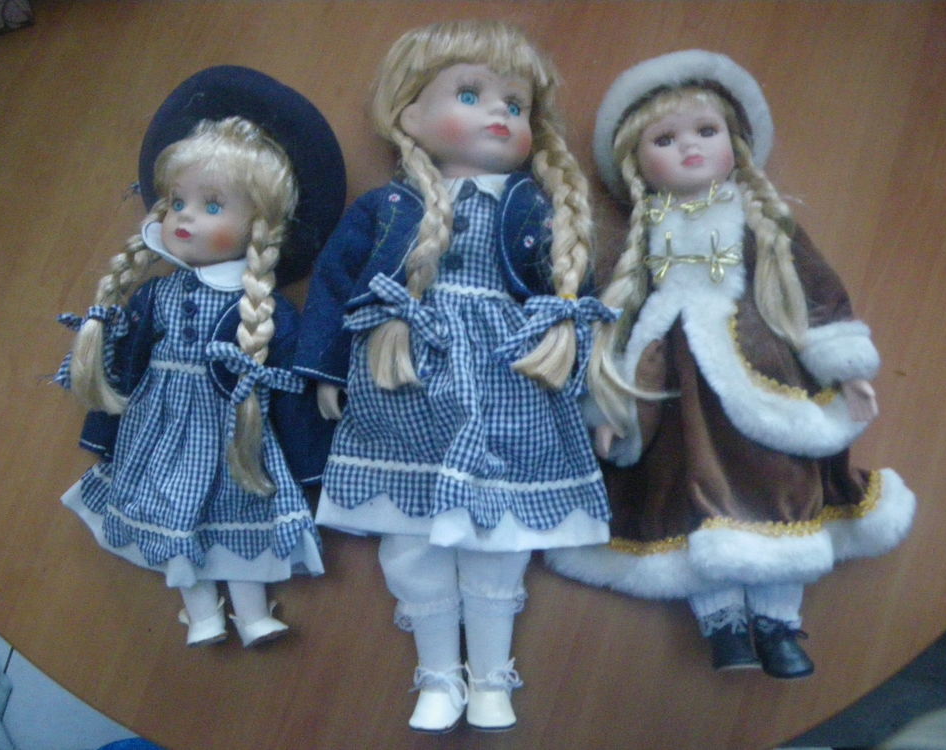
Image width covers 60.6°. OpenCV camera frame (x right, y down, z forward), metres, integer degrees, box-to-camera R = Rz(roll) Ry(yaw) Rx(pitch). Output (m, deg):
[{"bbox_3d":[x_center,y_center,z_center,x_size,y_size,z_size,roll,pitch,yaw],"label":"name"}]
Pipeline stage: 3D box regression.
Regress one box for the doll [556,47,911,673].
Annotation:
[{"bbox_3d":[0.137,-0.021,0.457,0.206,0.095,0.368,-4,78,3],"label":"doll"}]

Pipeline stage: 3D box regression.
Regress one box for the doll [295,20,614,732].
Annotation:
[{"bbox_3d":[-0.014,-0.019,0.465,0.188,0.100,0.420,-1,78,4],"label":"doll"}]

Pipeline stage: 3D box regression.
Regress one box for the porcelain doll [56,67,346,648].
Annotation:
[{"bbox_3d":[-0.167,-0.024,0.481,0.177,0.090,0.358,-3,78,3],"label":"porcelain doll"}]

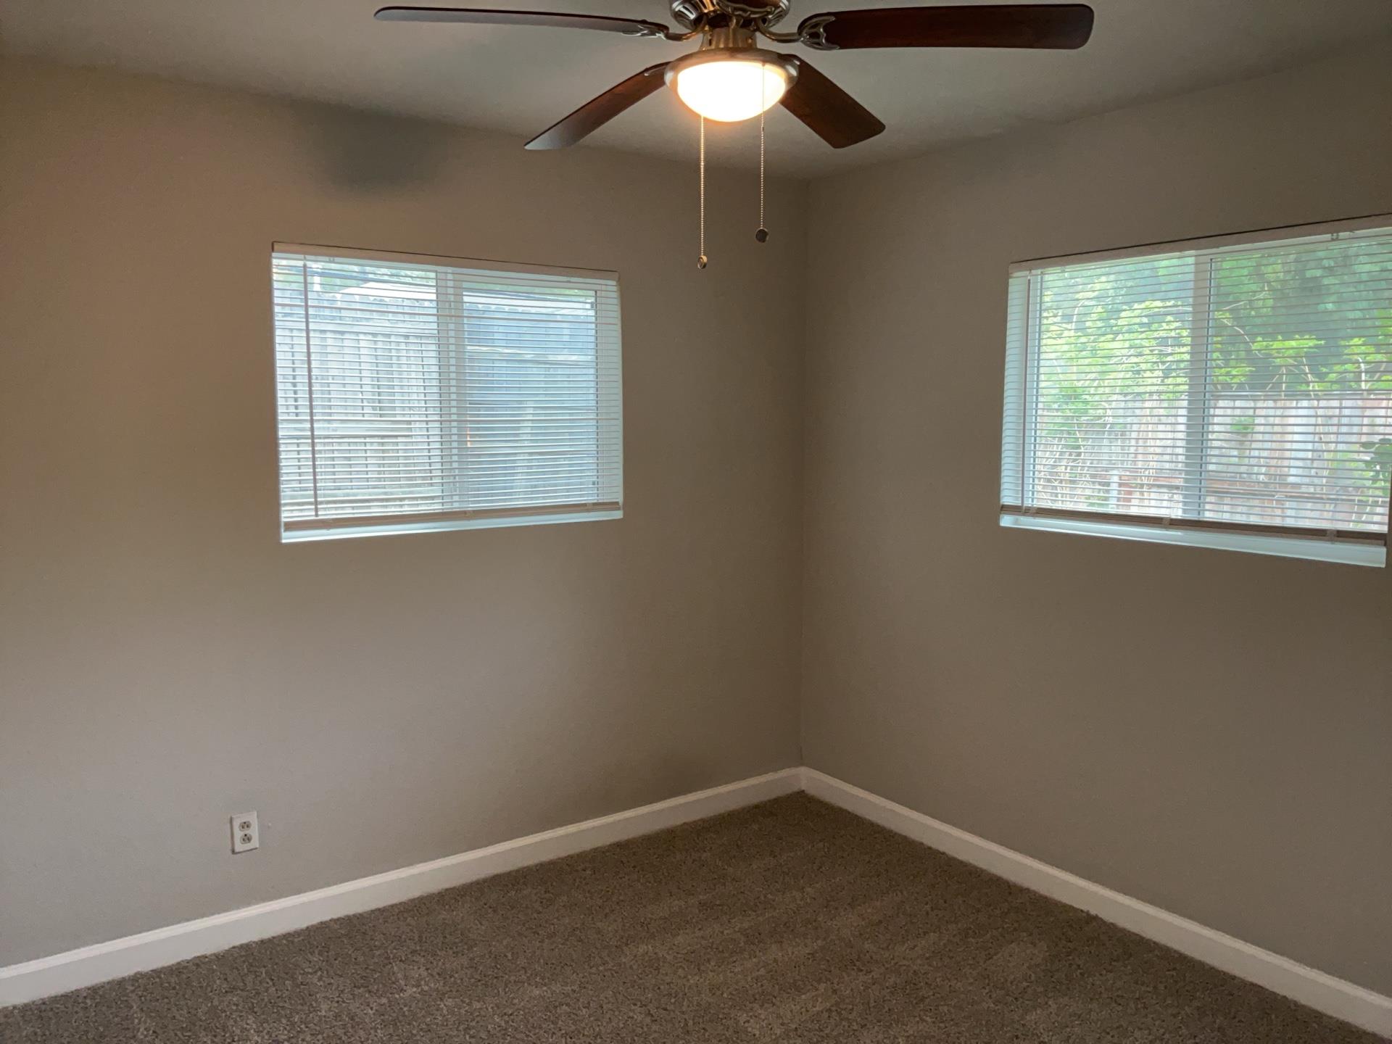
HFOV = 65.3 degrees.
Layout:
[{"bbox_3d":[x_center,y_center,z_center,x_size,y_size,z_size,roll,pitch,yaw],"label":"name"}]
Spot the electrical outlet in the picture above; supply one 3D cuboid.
[{"bbox_3d":[-1.302,0.900,3.141,0.072,0.115,0.011,-4,7,-36],"label":"electrical outlet"}]

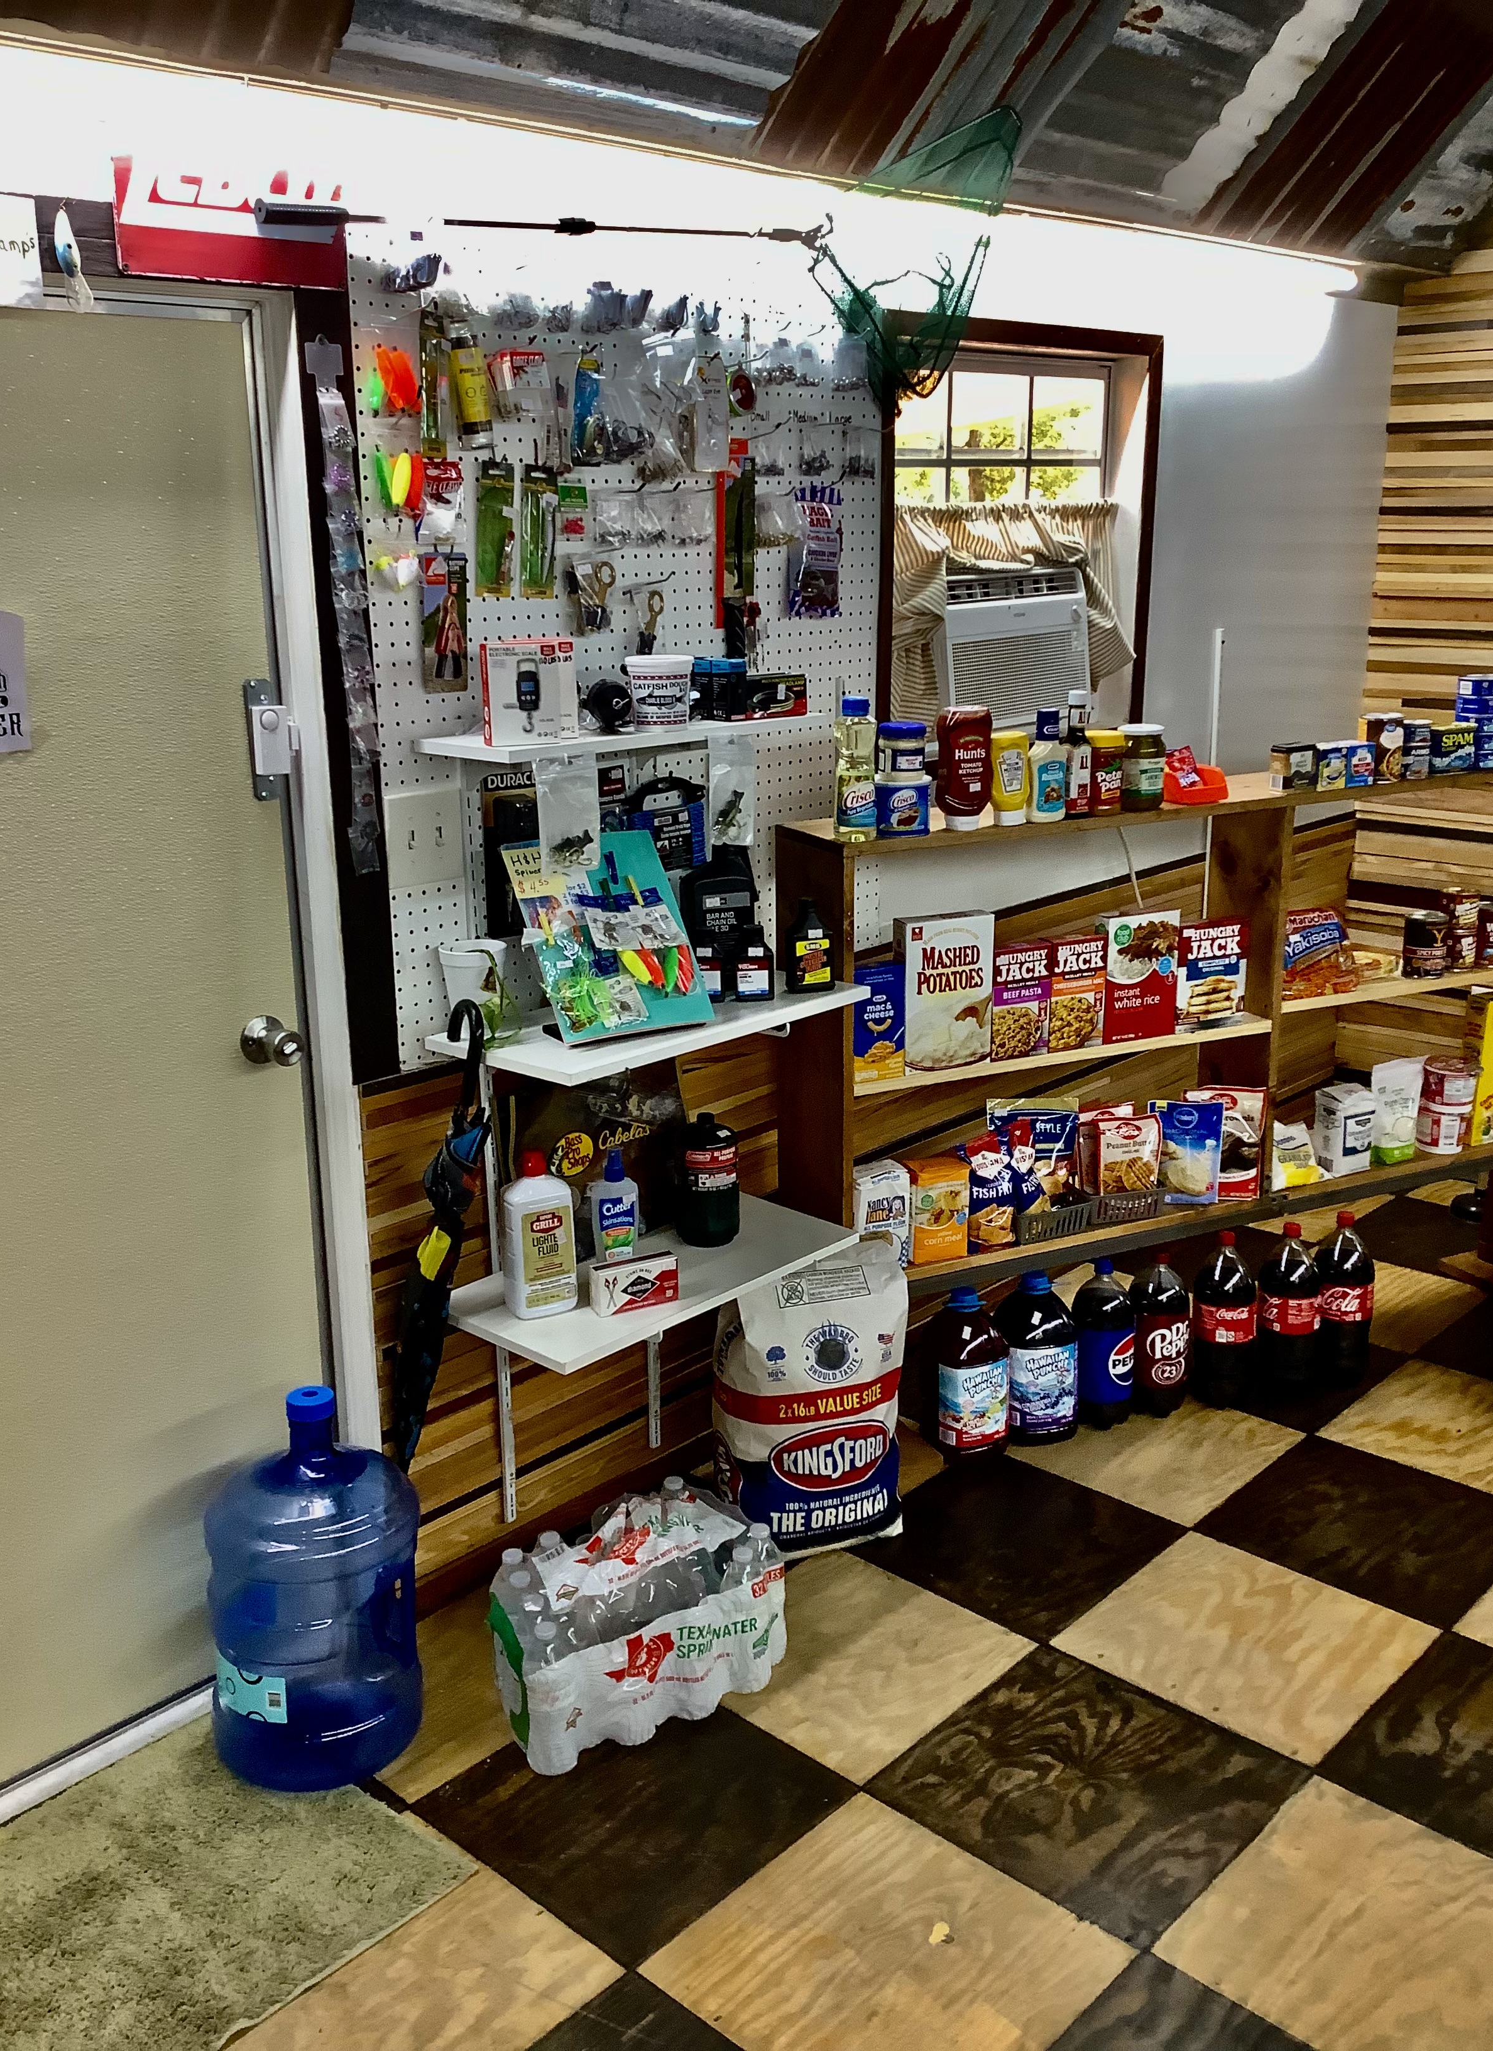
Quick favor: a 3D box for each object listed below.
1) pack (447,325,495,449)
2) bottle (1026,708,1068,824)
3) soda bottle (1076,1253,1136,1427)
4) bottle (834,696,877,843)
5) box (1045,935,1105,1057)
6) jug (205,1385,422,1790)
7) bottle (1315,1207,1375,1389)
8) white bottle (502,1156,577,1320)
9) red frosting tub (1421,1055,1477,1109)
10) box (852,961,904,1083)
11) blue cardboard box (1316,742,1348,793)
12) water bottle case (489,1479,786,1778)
[{"bbox_3d":[-0.352,-0.810,2.331,0.044,0.155,0.038,-13,17,-19],"label":"pack"},{"bbox_3d":[0.480,-0.412,2.906,0.064,0.177,0.043,-5,17,-14],"label":"bottle"},{"bbox_3d":[0.629,0.542,3.216,0.109,0.303,0.109,-1,16,0],"label":"soda bottle"},{"bbox_3d":[0.165,-0.387,2.772,0.063,0.214,0.061,-1,16,0],"label":"bottle"},{"bbox_3d":[0.544,-0.056,3.068,0.112,0.187,0.043,-8,17,-23],"label":"box"},{"bbox_3d":[-0.561,0.699,2.377,0.273,0.495,0.273,1,16,0],"label":"jug"},{"bbox_3d":[1.102,0.496,3.369,0.111,0.312,0.111,5,16,19],"label":"bottle"},{"bbox_3d":[-0.285,0.281,2.546,0.098,0.232,0.063,-8,17,-24],"label":"white bottle"},{"bbox_3d":[1.317,0.108,3.440,0.099,0.078,0.099,-1,16,0],"label":"red frosting tub"},{"bbox_3d":[0.203,-0.005,2.888,0.091,0.181,0.033,-8,17,-24],"label":"box"},{"bbox_3d":[1.000,-0.444,3.174,0.063,0.071,0.040,-8,17,-24],"label":"blue cardboard box"},{"bbox_3d":[-0.164,0.803,2.528,0.420,0.205,0.272,-12,19,-35],"label":"water bottle case"}]

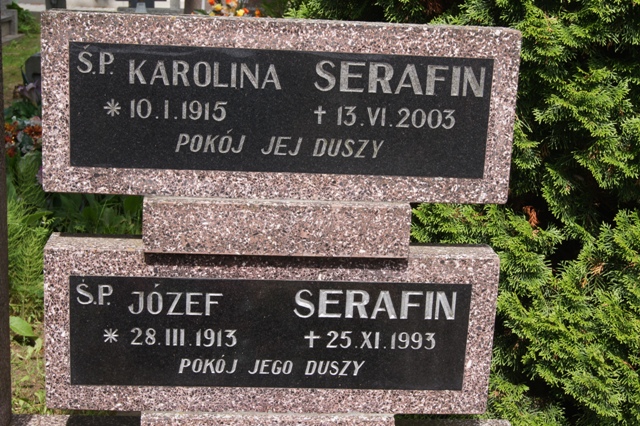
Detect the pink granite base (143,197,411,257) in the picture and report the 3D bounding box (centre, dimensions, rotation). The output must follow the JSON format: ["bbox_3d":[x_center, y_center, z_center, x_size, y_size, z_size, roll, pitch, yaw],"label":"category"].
[{"bbox_3d":[-0.076,0.013,1.896,0.458,0.094,0.134,1,14,-5],"label":"pink granite base"}]

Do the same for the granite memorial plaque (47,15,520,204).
[{"bbox_3d":[-0.067,-0.183,1.854,0.800,0.301,0.098,1,14,-5],"label":"granite memorial plaque"}]

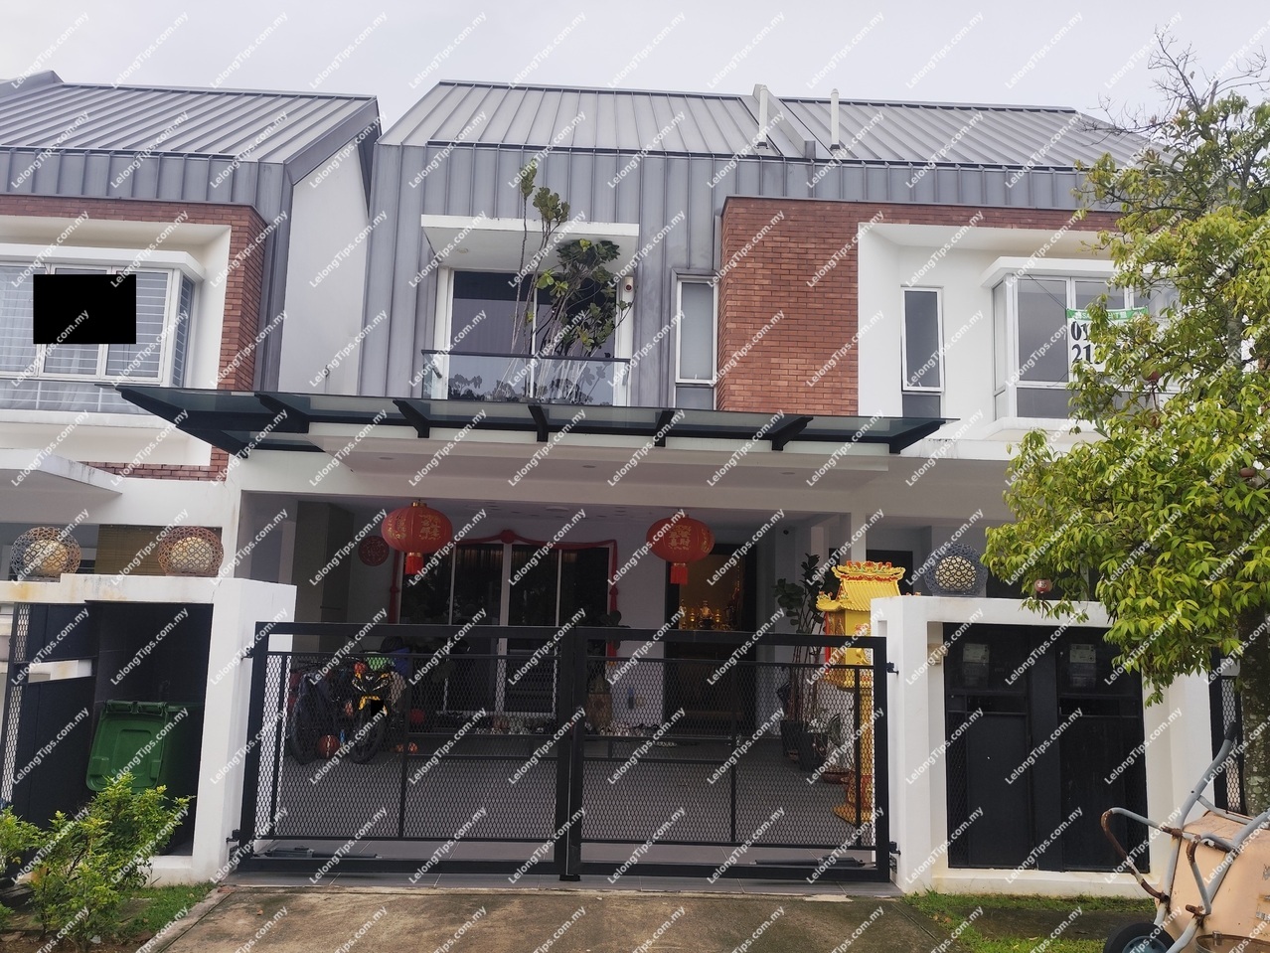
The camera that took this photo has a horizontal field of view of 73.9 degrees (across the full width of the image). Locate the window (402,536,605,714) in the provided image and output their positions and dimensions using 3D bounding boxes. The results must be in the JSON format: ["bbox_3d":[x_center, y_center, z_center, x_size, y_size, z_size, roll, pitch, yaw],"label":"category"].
[{"bbox_3d":[-1.699,1.961,10.864,2.740,2.190,0.130,2,-9,-2],"label":"window"}]

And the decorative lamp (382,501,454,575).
[{"bbox_3d":[-2.343,0.659,9.107,0.760,0.790,0.760,2,-9,-2],"label":"decorative lamp"}]

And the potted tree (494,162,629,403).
[{"bbox_3d":[-0.976,-2.562,11.625,1.770,3.470,1.300,2,-9,-2],"label":"potted tree"}]

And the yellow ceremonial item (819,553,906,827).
[{"bbox_3d":[1.938,1.734,6.994,0.700,2.100,0.620,3,-9,-6],"label":"yellow ceremonial item"}]

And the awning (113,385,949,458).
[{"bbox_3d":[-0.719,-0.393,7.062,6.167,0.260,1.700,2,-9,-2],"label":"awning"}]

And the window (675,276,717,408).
[{"bbox_3d":[0.825,-1.773,11.421,0.544,1.870,0.120,2,-9,-2],"label":"window"}]

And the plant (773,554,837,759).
[{"bbox_3d":[1.953,2.055,9.852,0.750,2.330,0.720,2,-9,-2],"label":"plant"}]

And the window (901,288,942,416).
[{"bbox_3d":[3.994,-1.683,11.718,0.600,1.900,0.120,2,-9,-2],"label":"window"}]

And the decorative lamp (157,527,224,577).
[{"bbox_3d":[-2.849,0.483,5.375,0.390,0.315,0.390,2,-9,-2],"label":"decorative lamp"}]

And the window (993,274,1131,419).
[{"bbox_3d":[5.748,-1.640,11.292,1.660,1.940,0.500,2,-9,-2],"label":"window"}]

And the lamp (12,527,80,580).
[{"bbox_3d":[-3.745,0.492,5.336,0.380,0.337,0.380,2,-9,-2],"label":"lamp"}]

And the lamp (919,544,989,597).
[{"bbox_3d":[2.107,0.621,5.561,0.410,0.352,0.410,2,-9,-2],"label":"lamp"}]

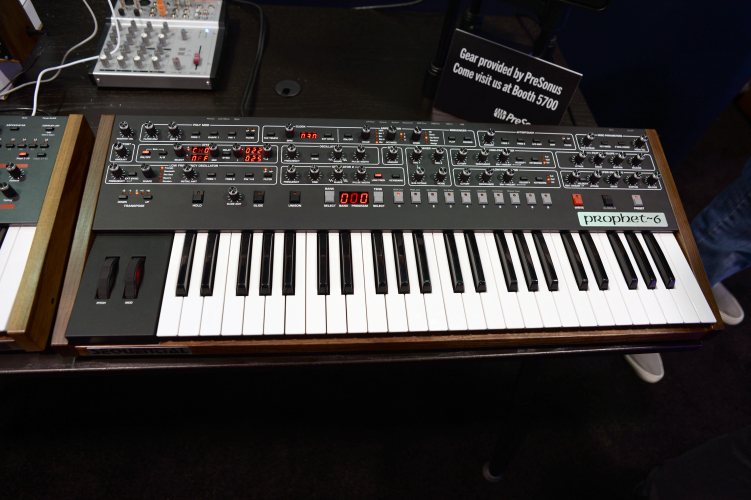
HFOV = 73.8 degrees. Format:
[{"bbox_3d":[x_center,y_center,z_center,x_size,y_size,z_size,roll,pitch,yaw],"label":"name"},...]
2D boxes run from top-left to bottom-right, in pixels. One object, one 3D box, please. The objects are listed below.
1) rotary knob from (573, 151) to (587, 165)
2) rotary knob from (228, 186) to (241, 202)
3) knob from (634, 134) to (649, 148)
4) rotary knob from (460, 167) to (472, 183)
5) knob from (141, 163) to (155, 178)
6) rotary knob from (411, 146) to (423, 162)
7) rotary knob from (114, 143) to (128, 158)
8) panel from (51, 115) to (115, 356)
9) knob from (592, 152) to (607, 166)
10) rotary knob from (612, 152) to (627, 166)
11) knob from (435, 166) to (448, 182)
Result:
[{"bbox_3d":[0.295,-0.134,0.719,0.013,0.015,0.013,0,64,-7],"label":"rotary knob"},{"bbox_3d":[-0.178,-0.071,0.632,0.012,0.015,0.012,0,65,-7],"label":"rotary knob"},{"bbox_3d":[0.395,-0.161,0.740,0.012,0.015,0.012,0,65,-7],"label":"knob"},{"bbox_3d":[0.122,-0.103,0.682,0.013,0.016,0.013,0,65,-7],"label":"rotary knob"},{"bbox_3d":[-0.289,-0.101,0.632,0.013,0.015,0.013,0,64,-7],"label":"knob"},{"bbox_3d":[0.057,-0.133,0.688,0.013,0.016,0.013,0,65,-7],"label":"rotary knob"},{"bbox_3d":[-0.327,-0.129,0.641,0.013,0.015,0.013,0,64,-7],"label":"rotary knob"},{"bbox_3d":[-0.350,-0.030,0.617,0.018,0.085,0.313,-1,56,-7],"label":"panel"},{"bbox_3d":[0.325,-0.133,0.723,0.013,0.015,0.013,0,64,-7],"label":"knob"},{"bbox_3d":[0.356,-0.133,0.727,0.013,0.015,0.013,0,64,-7],"label":"rotary knob"},{"bbox_3d":[0.090,-0.103,0.677,0.012,0.015,0.012,0,65,-7],"label":"knob"}]

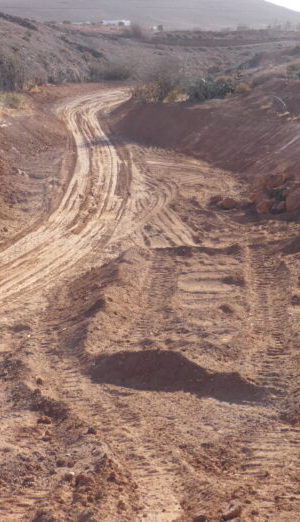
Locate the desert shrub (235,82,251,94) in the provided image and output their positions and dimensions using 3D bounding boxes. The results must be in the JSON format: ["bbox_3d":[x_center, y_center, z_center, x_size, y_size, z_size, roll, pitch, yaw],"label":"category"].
[{"bbox_3d":[6.370,-11.880,54.000,1.100,0.790,0.990,1,17,0],"label":"desert shrub"}]

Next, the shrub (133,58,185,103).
[{"bbox_3d":[0.542,-11.510,50.000,3.320,2.670,2.820,1,17,0],"label":"shrub"}]

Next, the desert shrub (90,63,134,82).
[{"bbox_3d":[-4.131,-19.713,82.000,4.600,1.990,3.450,1,17,0],"label":"desert shrub"}]

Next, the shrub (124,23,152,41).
[{"bbox_3d":[-2.787,-55.612,190.000,6.780,4.140,6.110,1,17,0],"label":"shrub"}]

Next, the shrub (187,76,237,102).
[{"bbox_3d":[3.922,-10.936,50.000,3.190,1.580,2.390,1,17,0],"label":"shrub"}]

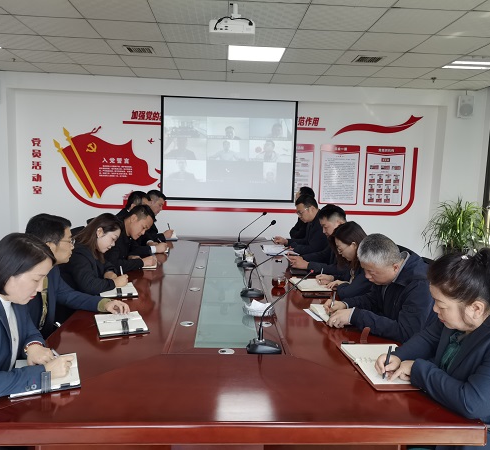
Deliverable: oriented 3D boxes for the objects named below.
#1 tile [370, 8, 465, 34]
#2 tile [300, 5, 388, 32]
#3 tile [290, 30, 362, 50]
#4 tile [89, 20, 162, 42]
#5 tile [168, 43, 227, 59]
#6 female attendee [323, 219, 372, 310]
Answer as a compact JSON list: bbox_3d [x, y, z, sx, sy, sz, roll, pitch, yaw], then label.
[{"bbox_3d":[1.374,-1.645,3.786,0.600,0.020,0.600,1,6,-3],"label":"tile"},{"bbox_3d":[0.767,-1.658,3.751,0.600,0.020,0.600,1,6,-3],"label":"tile"},{"bbox_3d":[0.742,-1.724,4.345,0.600,0.020,0.600,2,6,-3],"label":"tile"},{"bbox_3d":[-1.052,-1.772,4.253,0.600,0.020,0.600,1,6,-3],"label":"tile"},{"bbox_3d":[-0.483,-1.823,4.881,0.600,0.020,0.600,1,6,-3],"label":"tile"},{"bbox_3d":[0.672,0.566,2.982,0.620,1.200,0.490,1,6,-8],"label":"female attendee"}]

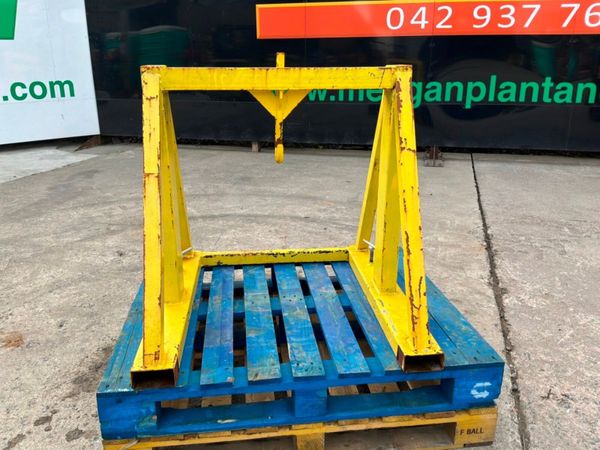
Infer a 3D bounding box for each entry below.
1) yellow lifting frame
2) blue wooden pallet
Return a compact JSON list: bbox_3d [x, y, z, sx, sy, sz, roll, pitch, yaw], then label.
[{"bbox_3d":[-0.062,-0.119,1.677,0.906,0.896,0.890,-2,19,-6],"label":"yellow lifting frame"},{"bbox_3d":[-0.032,0.360,1.911,1.200,0.161,1.000,-2,19,-7],"label":"blue wooden pallet"}]

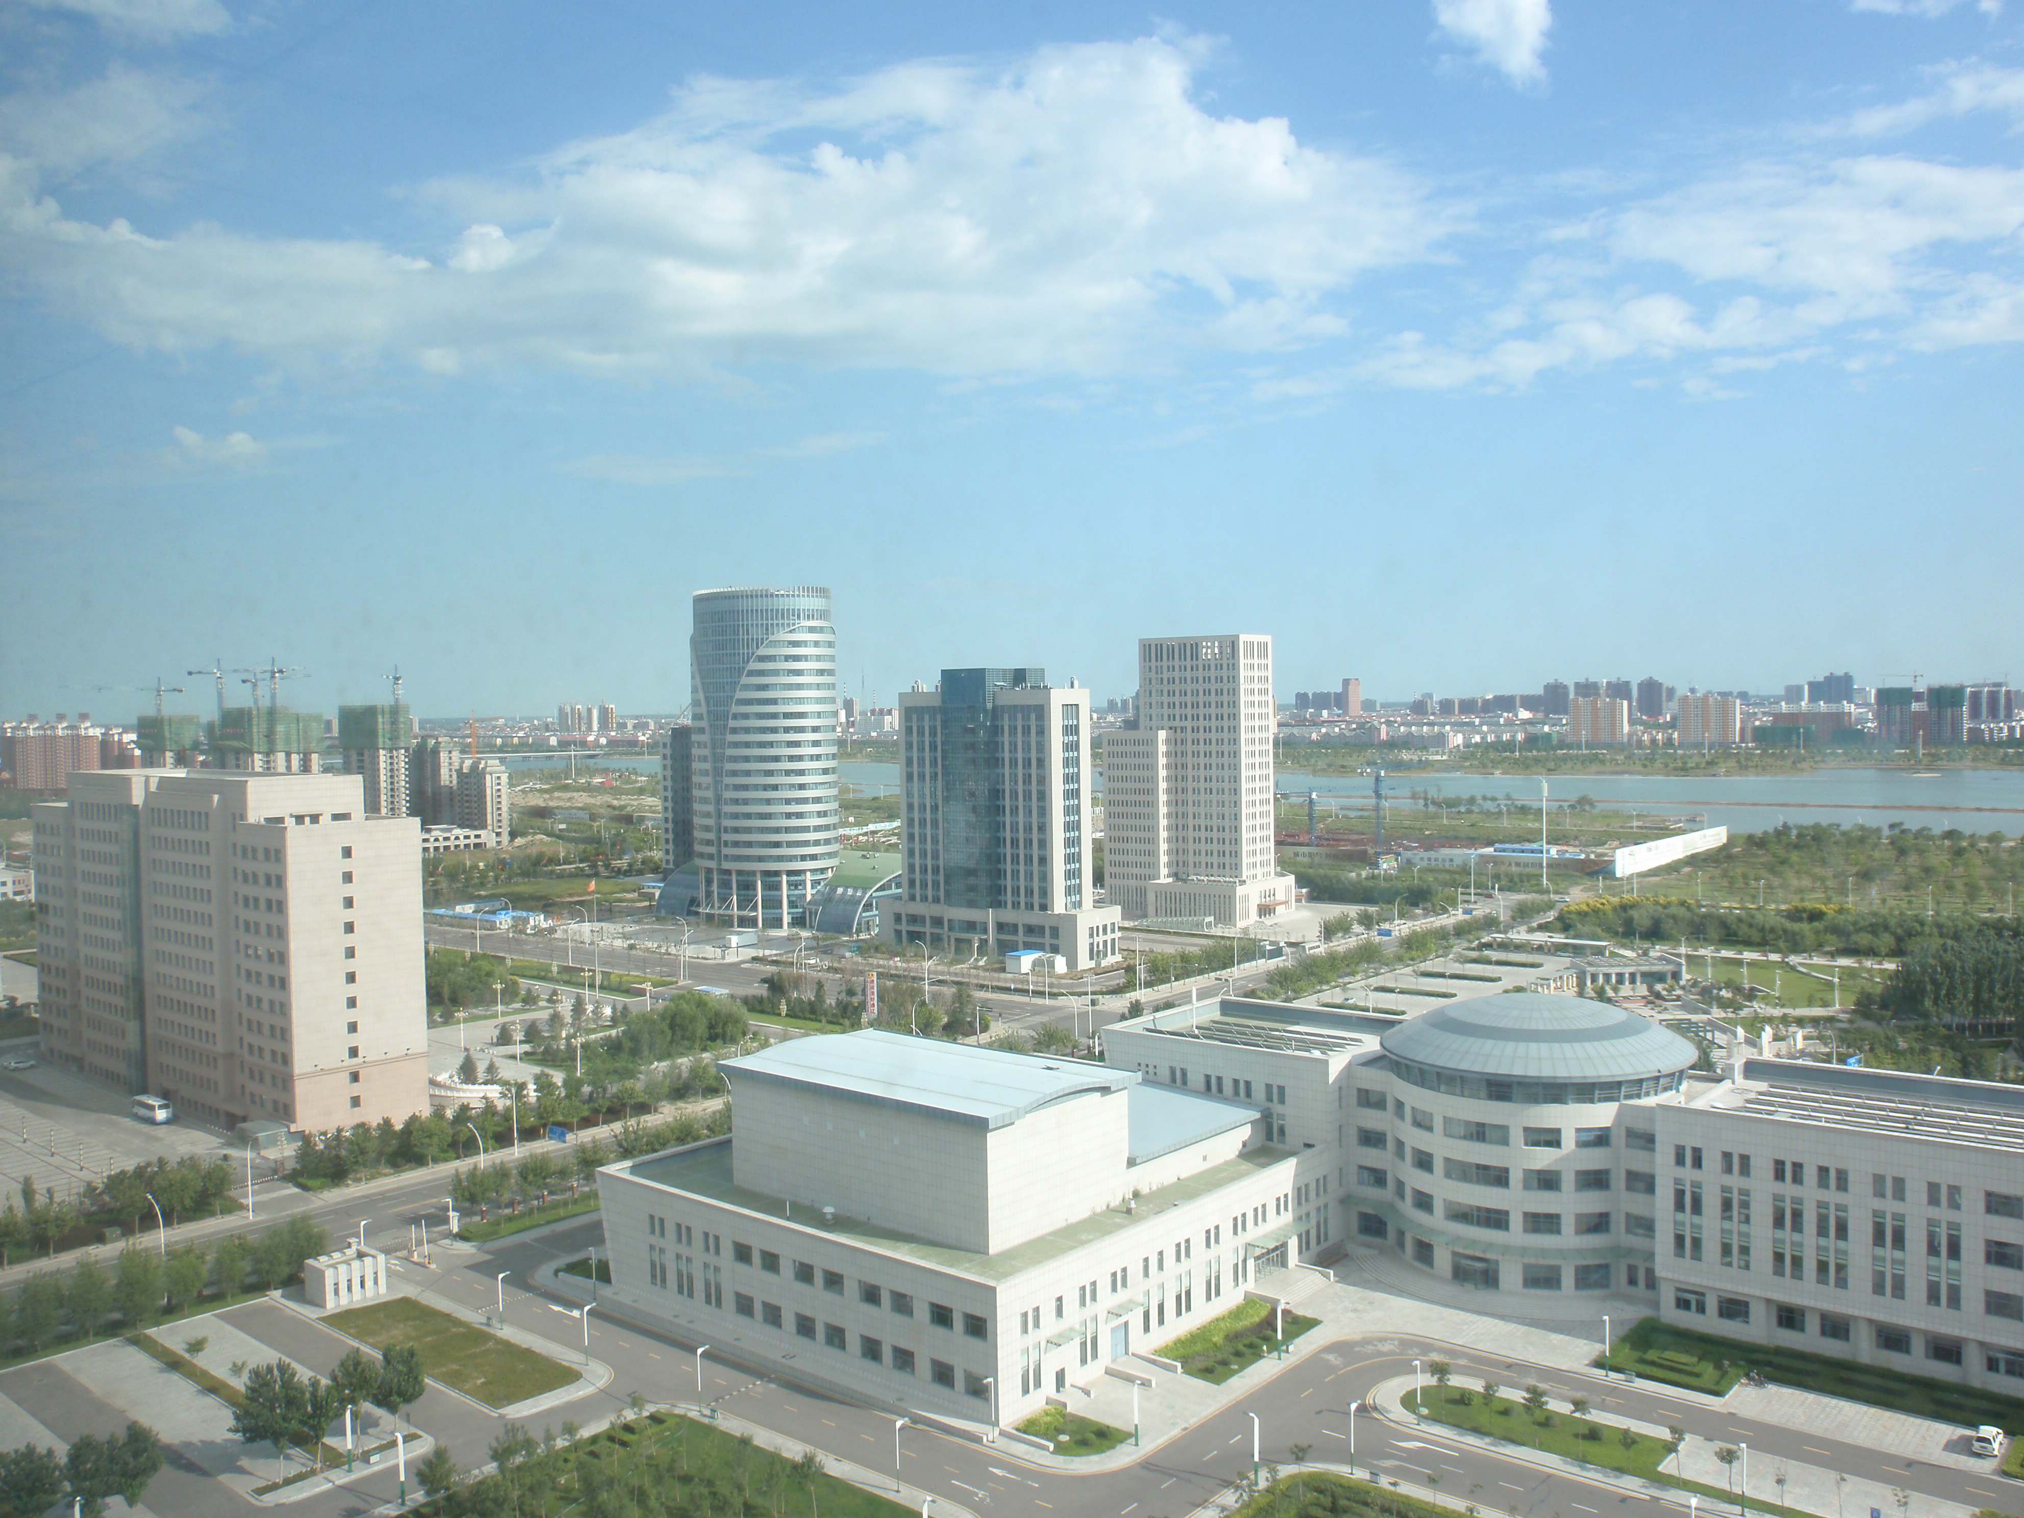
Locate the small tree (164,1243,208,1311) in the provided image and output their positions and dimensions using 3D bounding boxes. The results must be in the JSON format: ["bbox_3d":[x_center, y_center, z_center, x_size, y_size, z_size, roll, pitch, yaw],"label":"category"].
[{"bbox_3d":[-89.190,56.300,176.660,4.440,7.440,4.440,-2,2,-27],"label":"small tree"}]

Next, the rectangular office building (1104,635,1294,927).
[{"bbox_3d":[53.487,5.301,478.671,47.760,80.500,35.560,1,2,38],"label":"rectangular office building"}]

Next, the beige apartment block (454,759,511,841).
[{"bbox_3d":[-247.547,20.459,767.507,23.000,41.000,14.000,0,2,33],"label":"beige apartment block"}]

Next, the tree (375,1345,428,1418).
[{"bbox_3d":[-55.020,56.430,146.300,4.430,8.070,4.430,-2,2,-21],"label":"tree"}]

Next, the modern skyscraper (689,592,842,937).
[{"bbox_3d":[-73.255,-0.900,483.011,43.750,97.100,43.750,-1,2,0],"label":"modern skyscraper"}]

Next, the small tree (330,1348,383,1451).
[{"bbox_3d":[-55.621,54.654,138.770,4.300,9.180,4.300,-1,2,0],"label":"small tree"}]

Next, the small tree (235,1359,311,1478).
[{"bbox_3d":[-61.610,55.770,137.740,5.780,10.210,5.780,-2,2,-25],"label":"small tree"}]

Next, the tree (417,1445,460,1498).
[{"bbox_3d":[-47.280,58.570,134.500,3.210,4.340,3.210,-2,2,-20],"label":"tree"}]

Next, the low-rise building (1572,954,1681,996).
[{"bbox_3d":[131.337,45.885,351.371,21.500,5.400,12.500,-1,2,-4],"label":"low-rise building"}]

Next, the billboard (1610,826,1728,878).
[{"bbox_3d":[247.280,34.240,611.430,1.200,9.810,119.120,1,3,41],"label":"billboard"}]

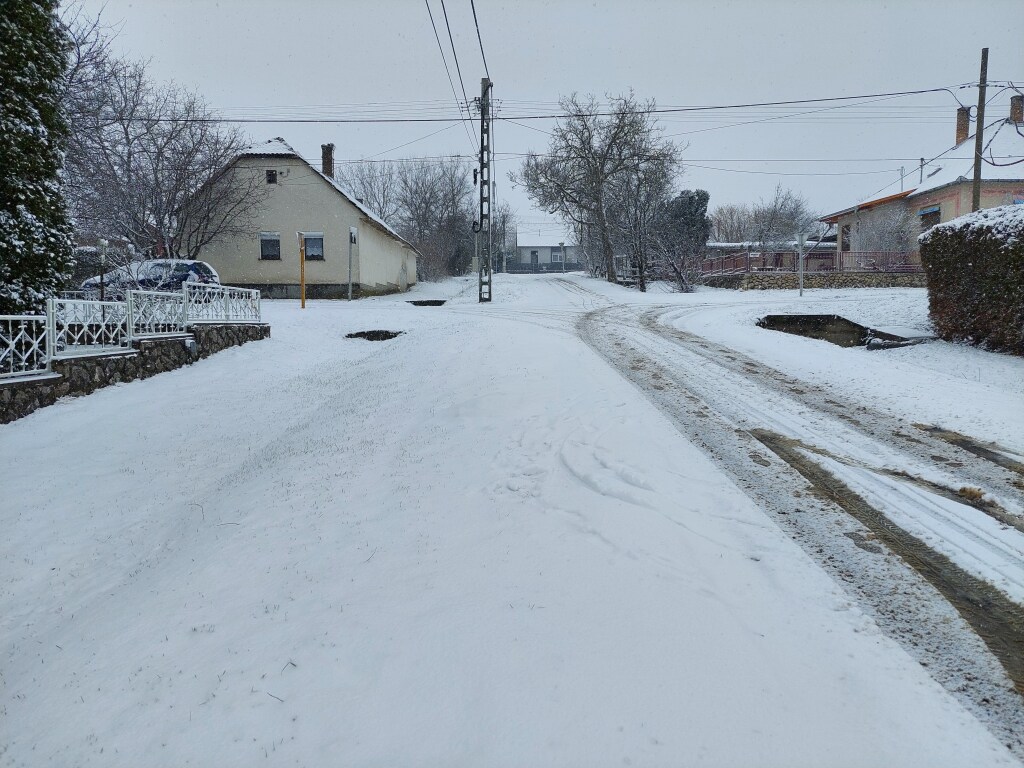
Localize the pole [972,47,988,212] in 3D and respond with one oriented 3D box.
[{"bbox_3d":[12.209,-5.125,18.617,0.220,7.170,0.220,0,5,0],"label":"pole"}]

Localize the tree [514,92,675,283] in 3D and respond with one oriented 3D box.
[{"bbox_3d":[4.501,-10.788,39.195,9.000,10.280,8.500,0,5,0],"label":"tree"}]

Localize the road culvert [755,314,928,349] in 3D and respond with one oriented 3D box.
[{"bbox_3d":[8.010,-1.412,17.946,3.800,0.950,2.300,1,5,7],"label":"road culvert"}]

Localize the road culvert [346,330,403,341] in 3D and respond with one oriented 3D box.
[{"bbox_3d":[-3.287,-1.150,16.965,1.350,0.420,0.700,0,5,0],"label":"road culvert"}]

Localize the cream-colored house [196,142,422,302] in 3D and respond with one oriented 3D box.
[{"bbox_3d":[-9.800,-7.708,36.358,7.900,7.300,15.900,0,5,1],"label":"cream-colored house"}]

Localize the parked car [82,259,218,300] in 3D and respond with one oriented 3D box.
[{"bbox_3d":[-12.127,-3.468,23.786,4.200,1.500,1.760,1,5,7],"label":"parked car"}]

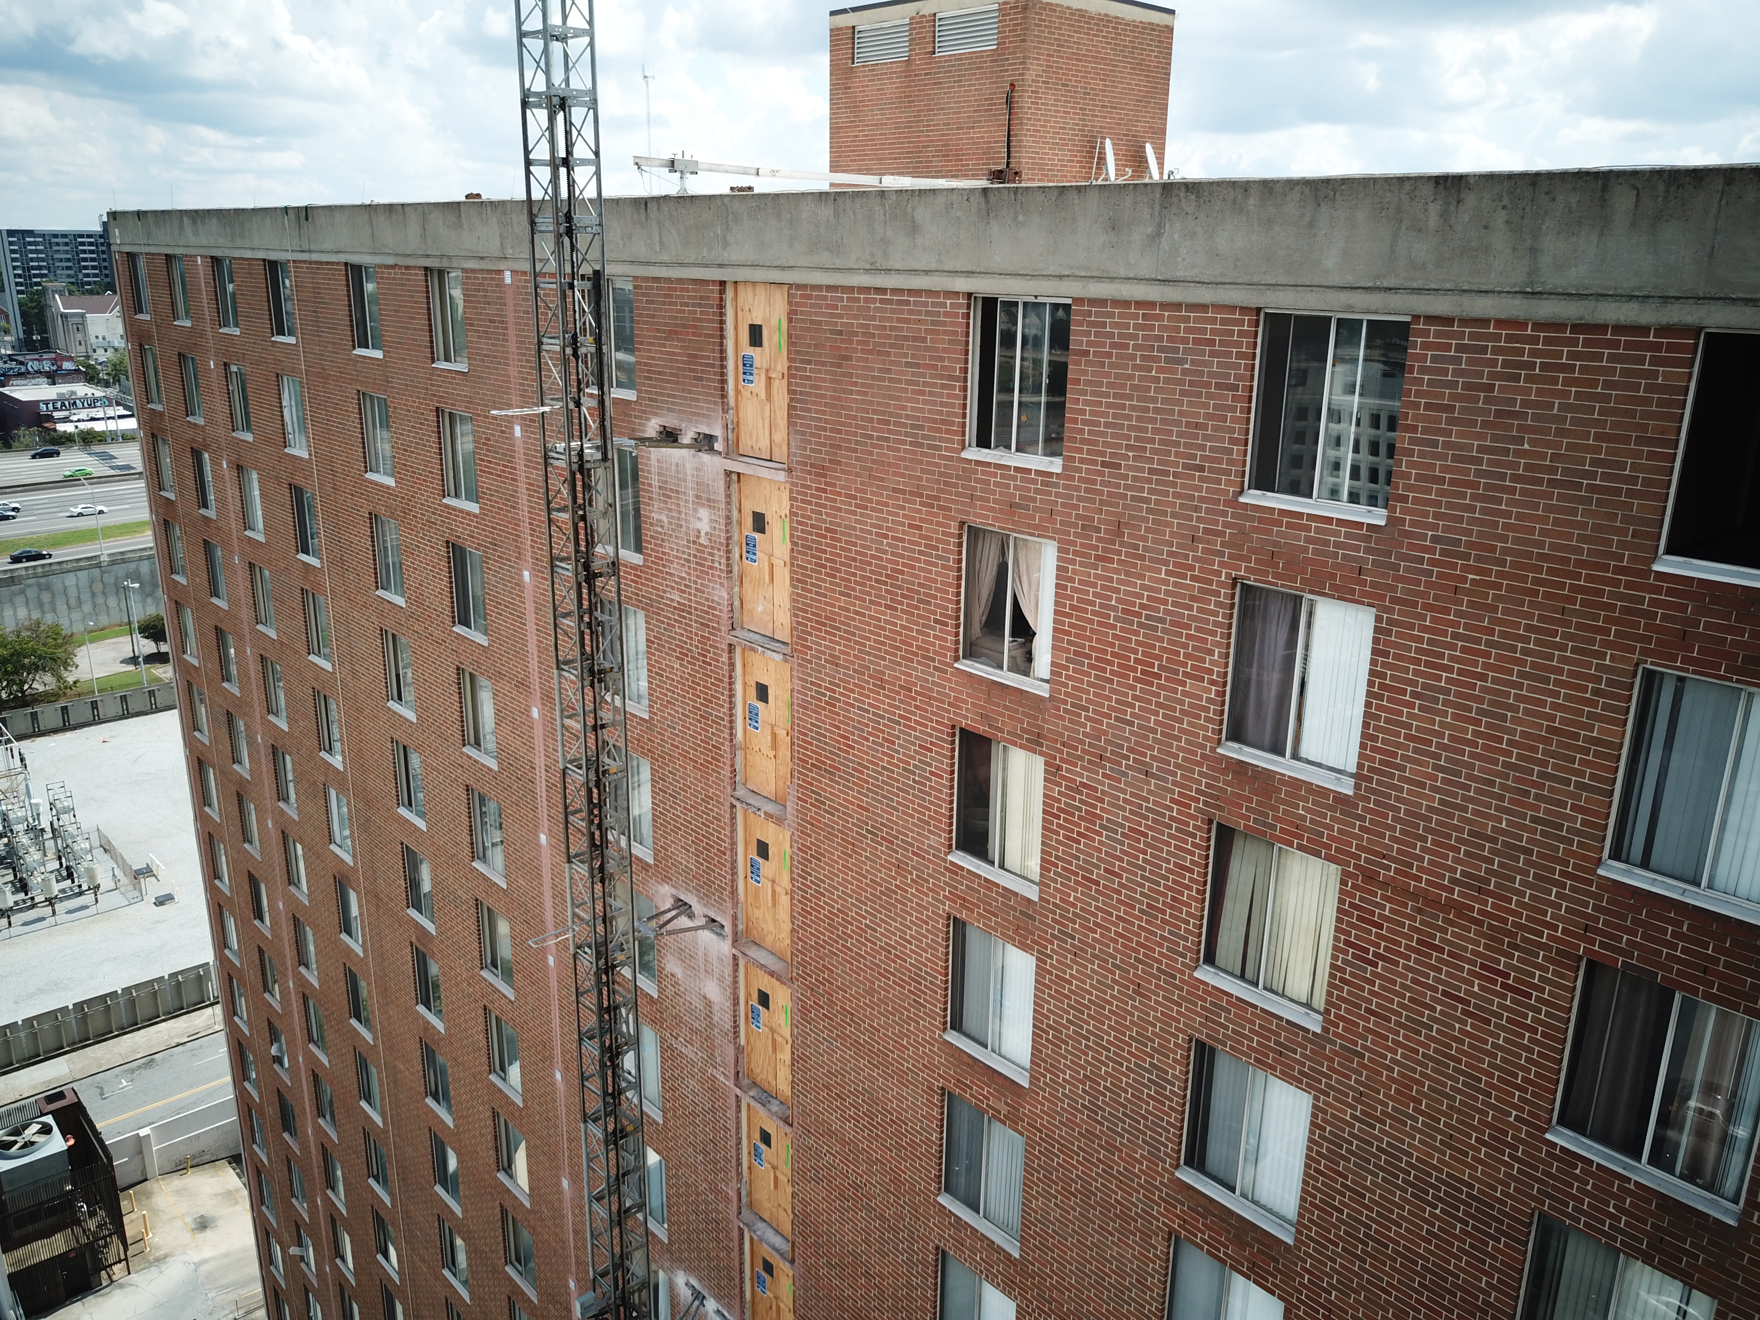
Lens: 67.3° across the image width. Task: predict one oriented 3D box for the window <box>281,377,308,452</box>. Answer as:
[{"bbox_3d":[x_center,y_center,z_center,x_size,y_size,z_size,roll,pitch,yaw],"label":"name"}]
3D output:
[{"bbox_3d":[-13.581,-5.737,30.781,0.100,1.690,1.460,-15,23,-41],"label":"window"}]

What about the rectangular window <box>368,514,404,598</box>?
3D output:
[{"bbox_3d":[-10.469,-2.217,28.324,0.100,1.690,1.460,-15,23,-41],"label":"rectangular window"}]

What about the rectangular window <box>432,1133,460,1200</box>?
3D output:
[{"bbox_3d":[-10.725,12.671,32.917,0.100,1.690,1.460,-15,23,-41],"label":"rectangular window"}]

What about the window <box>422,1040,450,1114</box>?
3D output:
[{"bbox_3d":[-10.679,10.162,32.147,0.120,1.684,1.437,-14,23,-41],"label":"window"}]

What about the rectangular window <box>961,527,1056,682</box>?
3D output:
[{"bbox_3d":[1.506,-0.672,15.395,0.100,1.690,1.460,-15,23,-41],"label":"rectangular window"}]

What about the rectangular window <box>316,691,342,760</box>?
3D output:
[{"bbox_3d":[-13.726,1.658,33.083,0.100,1.690,1.460,-15,23,-41],"label":"rectangular window"}]

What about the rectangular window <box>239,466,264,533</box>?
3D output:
[{"bbox_3d":[-16.142,-4.111,34.139,0.120,1.683,1.437,-14,23,-41],"label":"rectangular window"}]

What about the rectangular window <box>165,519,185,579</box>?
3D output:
[{"bbox_3d":[-21.200,-3.314,40.028,0.120,1.683,1.437,-14,23,-41],"label":"rectangular window"}]

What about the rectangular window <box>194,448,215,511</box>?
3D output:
[{"bbox_3d":[-19.053,-5.051,37.441,0.120,1.741,1.506,-14,23,-41],"label":"rectangular window"}]

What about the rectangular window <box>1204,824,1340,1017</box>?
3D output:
[{"bbox_3d":[4.069,2.690,13.814,0.130,1.758,1.500,-15,23,-41],"label":"rectangular window"}]

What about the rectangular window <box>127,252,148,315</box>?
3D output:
[{"bbox_3d":[-21.514,-10.954,38.486,0.120,1.741,1.506,-14,23,-41],"label":"rectangular window"}]

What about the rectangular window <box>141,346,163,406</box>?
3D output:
[{"bbox_3d":[-21.490,-8.414,39.117,0.130,1.758,1.500,-15,23,-41],"label":"rectangular window"}]

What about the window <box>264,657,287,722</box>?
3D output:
[{"bbox_3d":[-16.550,0.867,36.354,0.120,1.741,1.506,-14,23,-41],"label":"window"}]

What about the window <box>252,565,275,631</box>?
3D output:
[{"bbox_3d":[-16.502,-1.657,35.572,0.120,1.741,1.506,-14,23,-41],"label":"window"}]

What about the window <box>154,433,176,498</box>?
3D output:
[{"bbox_3d":[-21.536,-5.891,39.902,0.130,1.758,1.500,-15,23,-41],"label":"window"}]

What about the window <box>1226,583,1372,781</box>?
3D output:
[{"bbox_3d":[4.138,0.180,13.058,0.120,1.741,1.506,-14,23,-41],"label":"window"}]

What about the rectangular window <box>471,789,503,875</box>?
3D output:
[{"bbox_3d":[-8.039,3.568,27.283,0.100,1.690,1.460,-15,23,-41],"label":"rectangular window"}]

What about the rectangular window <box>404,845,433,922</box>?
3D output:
[{"bbox_3d":[-10.794,5.335,31.216,0.120,1.741,1.506,-14,23,-41],"label":"rectangular window"}]

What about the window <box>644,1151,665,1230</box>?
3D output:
[{"bbox_3d":[-4.478,9.976,25.473,0.130,1.758,1.500,-15,23,-41],"label":"window"}]

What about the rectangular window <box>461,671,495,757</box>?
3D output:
[{"bbox_3d":[-8.144,1.134,26.995,0.130,1.758,1.500,-15,23,-41],"label":"rectangular window"}]

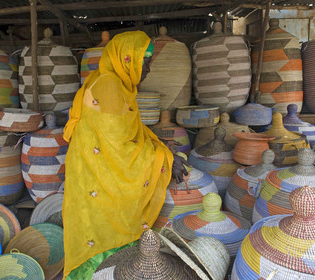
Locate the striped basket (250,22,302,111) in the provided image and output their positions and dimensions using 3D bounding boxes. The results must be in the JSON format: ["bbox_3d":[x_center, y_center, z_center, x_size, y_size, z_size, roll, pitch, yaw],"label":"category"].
[{"bbox_3d":[1.014,-0.637,2.566,0.425,0.800,0.425,0,9,0],"label":"striped basket"}]

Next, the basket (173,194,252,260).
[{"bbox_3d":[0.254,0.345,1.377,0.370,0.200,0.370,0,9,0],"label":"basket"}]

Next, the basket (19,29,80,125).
[{"bbox_3d":[-0.856,-0.508,2.327,0.470,0.723,0.470,0,10,0],"label":"basket"}]

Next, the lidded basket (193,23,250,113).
[{"bbox_3d":[0.524,-0.577,2.356,0.468,0.702,0.468,0,10,0],"label":"lidded basket"}]

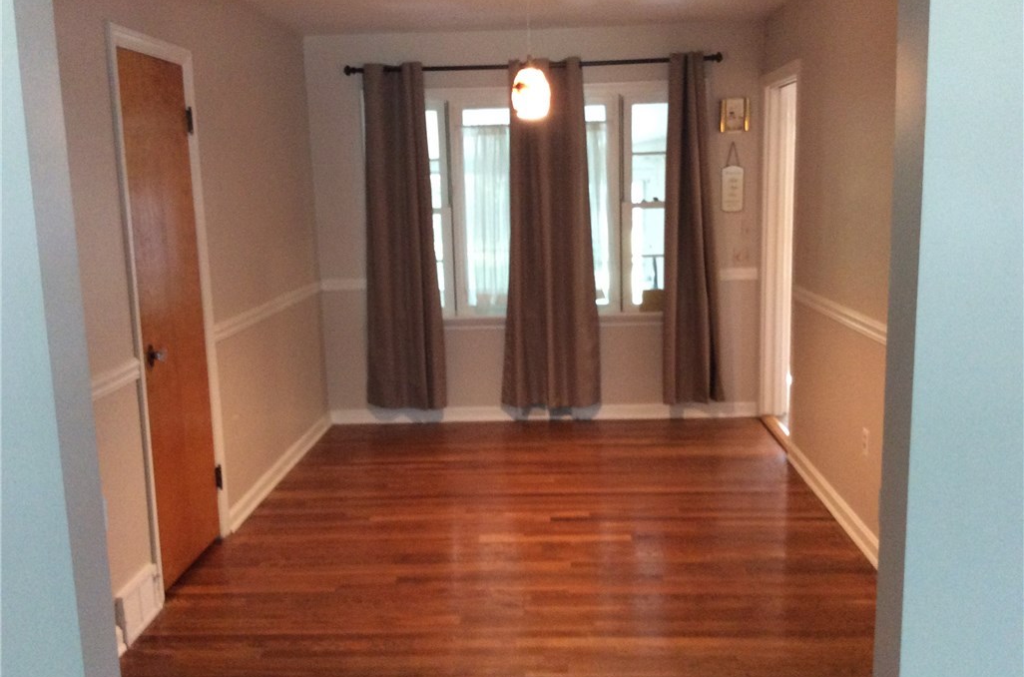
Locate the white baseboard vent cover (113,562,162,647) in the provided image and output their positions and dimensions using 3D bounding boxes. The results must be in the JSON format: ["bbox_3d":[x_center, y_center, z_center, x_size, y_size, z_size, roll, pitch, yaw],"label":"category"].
[{"bbox_3d":[-1.326,0.944,3.366,0.038,0.188,0.301,-1,10,3],"label":"white baseboard vent cover"}]

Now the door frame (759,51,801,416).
[{"bbox_3d":[1.578,-0.454,5.417,0.140,2.110,0.900,-1,10,3],"label":"door frame"}]

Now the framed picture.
[{"bbox_3d":[1.345,-1.348,5.710,0.178,0.196,0.030,-1,10,3],"label":"framed picture"}]

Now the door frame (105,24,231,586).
[{"bbox_3d":[-1.350,-0.090,3.729,0.100,2.108,0.775,-1,10,3],"label":"door frame"}]

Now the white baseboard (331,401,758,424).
[{"bbox_3d":[0.186,0.487,6.082,2.755,0.100,0.027,-1,10,3],"label":"white baseboard"}]

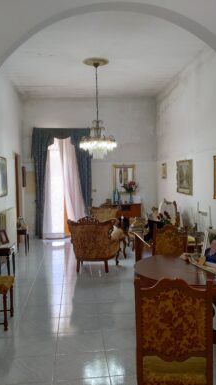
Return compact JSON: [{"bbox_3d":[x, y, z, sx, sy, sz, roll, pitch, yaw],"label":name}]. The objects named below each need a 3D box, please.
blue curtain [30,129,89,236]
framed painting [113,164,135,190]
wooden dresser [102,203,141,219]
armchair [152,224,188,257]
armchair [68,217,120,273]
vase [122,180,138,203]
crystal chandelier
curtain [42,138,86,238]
[{"bbox_3d":[-1.220,-0.253,10.086,1.670,2.970,0.220,-1,2,-6],"label":"blue curtain"},{"bbox_3d":[0.455,-0.366,10.353,0.660,0.830,0.050,-1,2,-6],"label":"framed painting"},{"bbox_3d":[0.374,0.765,10.193,1.060,0.900,0.400,-1,2,-6],"label":"wooden dresser"},{"bbox_3d":[0.639,0.878,4.045,0.470,1.030,0.530,0,3,15],"label":"armchair"},{"bbox_3d":[-0.220,0.833,6.318,0.800,0.930,0.750,0,3,6],"label":"armchair"},{"bbox_3d":[0.577,-0.019,9.496,0.414,0.578,0.352,-1,3,-5],"label":"vase"},{"bbox_3d":[-0.191,-1.592,7.272,0.740,1.900,0.740,-1,2,-6],"label":"crystal chandelier"},{"bbox_3d":[-1.096,-0.133,9.303,1.131,2.584,0.200,-1,3,-5],"label":"curtain"}]

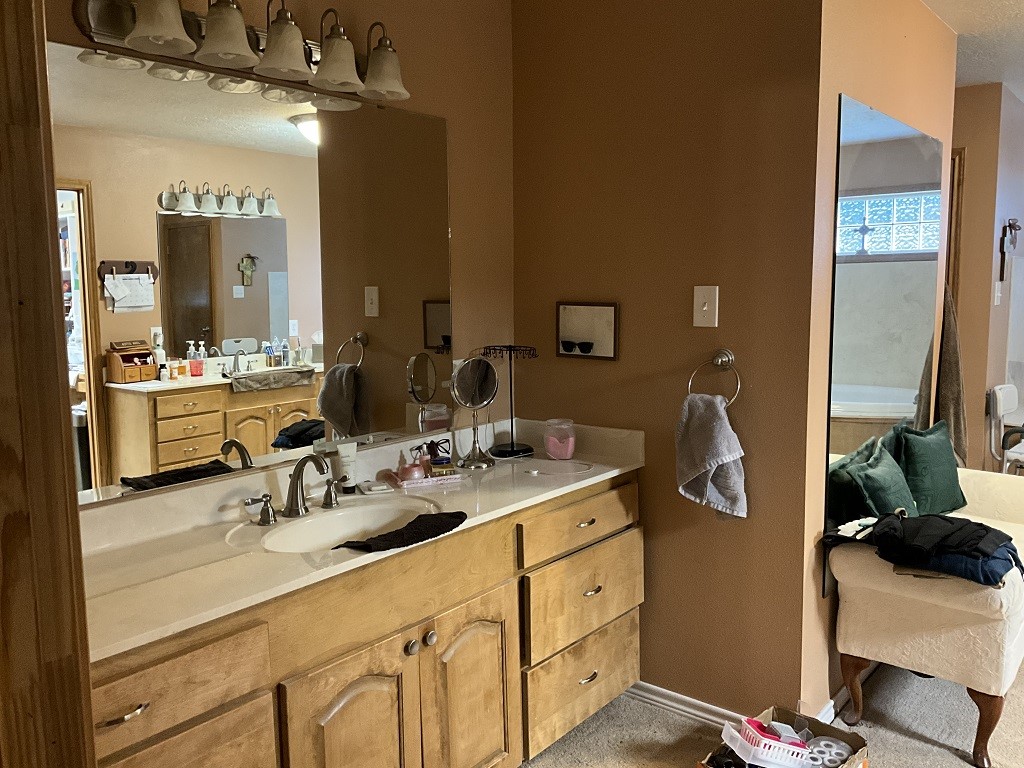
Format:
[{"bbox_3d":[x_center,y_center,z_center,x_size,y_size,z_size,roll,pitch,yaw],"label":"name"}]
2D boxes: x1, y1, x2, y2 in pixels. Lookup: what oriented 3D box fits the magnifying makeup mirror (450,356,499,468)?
[{"bbox_3d":[-0.119,0.087,2.772,0.166,0.352,0.128,-5,8,-32],"label":"magnifying makeup mirror"}]

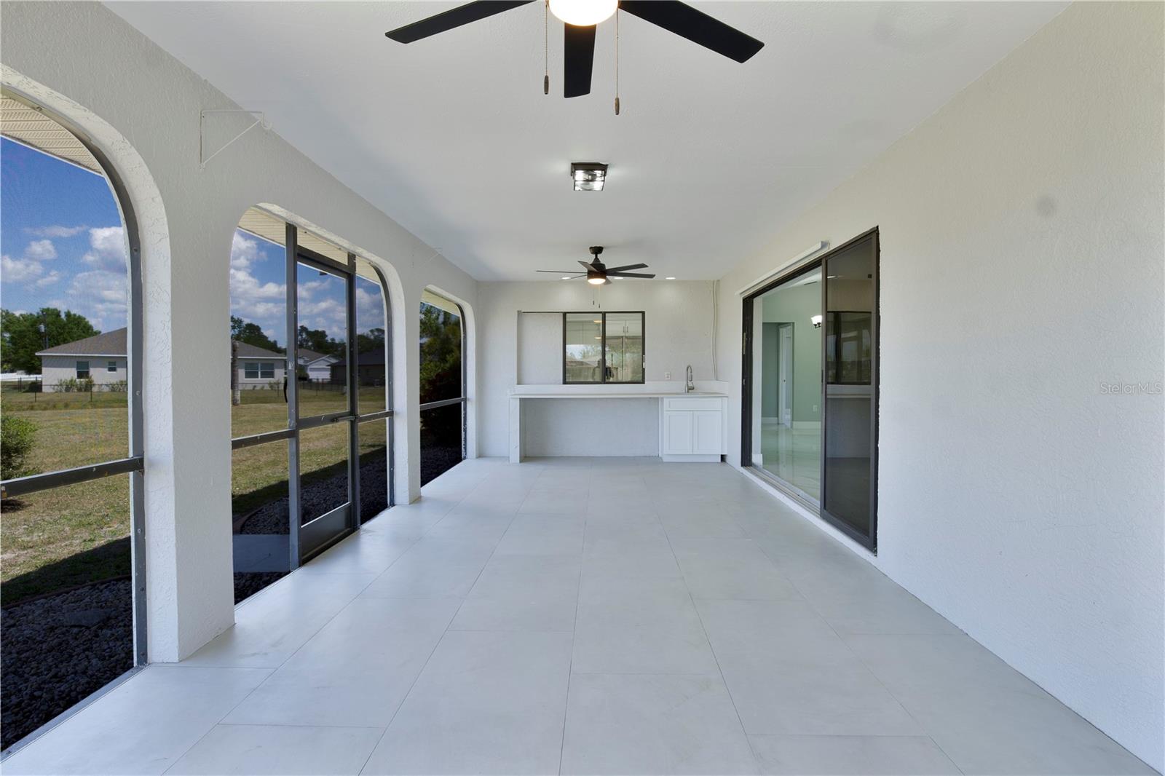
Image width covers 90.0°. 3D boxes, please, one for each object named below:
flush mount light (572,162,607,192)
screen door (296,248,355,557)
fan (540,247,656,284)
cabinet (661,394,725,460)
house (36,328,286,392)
[{"bbox_3d":[0.051,-1.377,3.842,0.240,0.115,0.240,0,2,2],"label":"flush mount light"},{"bbox_3d":[-1.798,0.115,4.137,0.045,1.980,0.870,0,2,2],"label":"screen door"},{"bbox_3d":[0.152,-1.296,6.225,1.310,0.400,1.310,0,2,2],"label":"fan"},{"bbox_3d":[1.529,0.562,8.122,0.830,0.890,0.590,0,2,2],"label":"cabinet"},{"bbox_3d":[-34.900,-2.600,50.900,16.000,5.300,13.000,-1,2,-28],"label":"house"}]

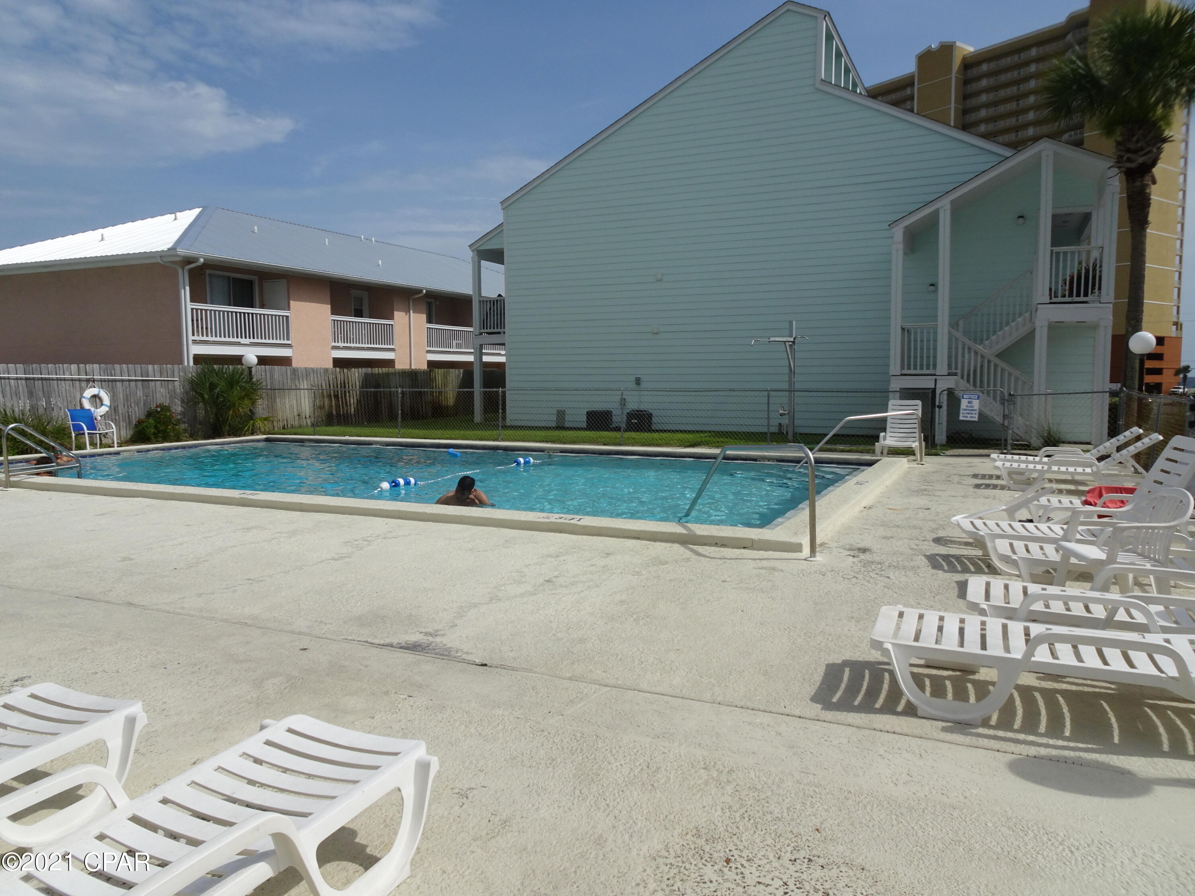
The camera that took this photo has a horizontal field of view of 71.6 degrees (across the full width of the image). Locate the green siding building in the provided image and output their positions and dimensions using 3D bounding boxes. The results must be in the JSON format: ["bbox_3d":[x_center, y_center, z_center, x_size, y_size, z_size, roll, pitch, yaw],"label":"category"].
[{"bbox_3d":[5.703,-6.097,25.995,16.400,10.550,15.500,2,6,25],"label":"green siding building"}]

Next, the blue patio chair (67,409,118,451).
[{"bbox_3d":[-10.423,-0.372,17.088,0.680,0.850,0.600,2,6,23],"label":"blue patio chair"}]

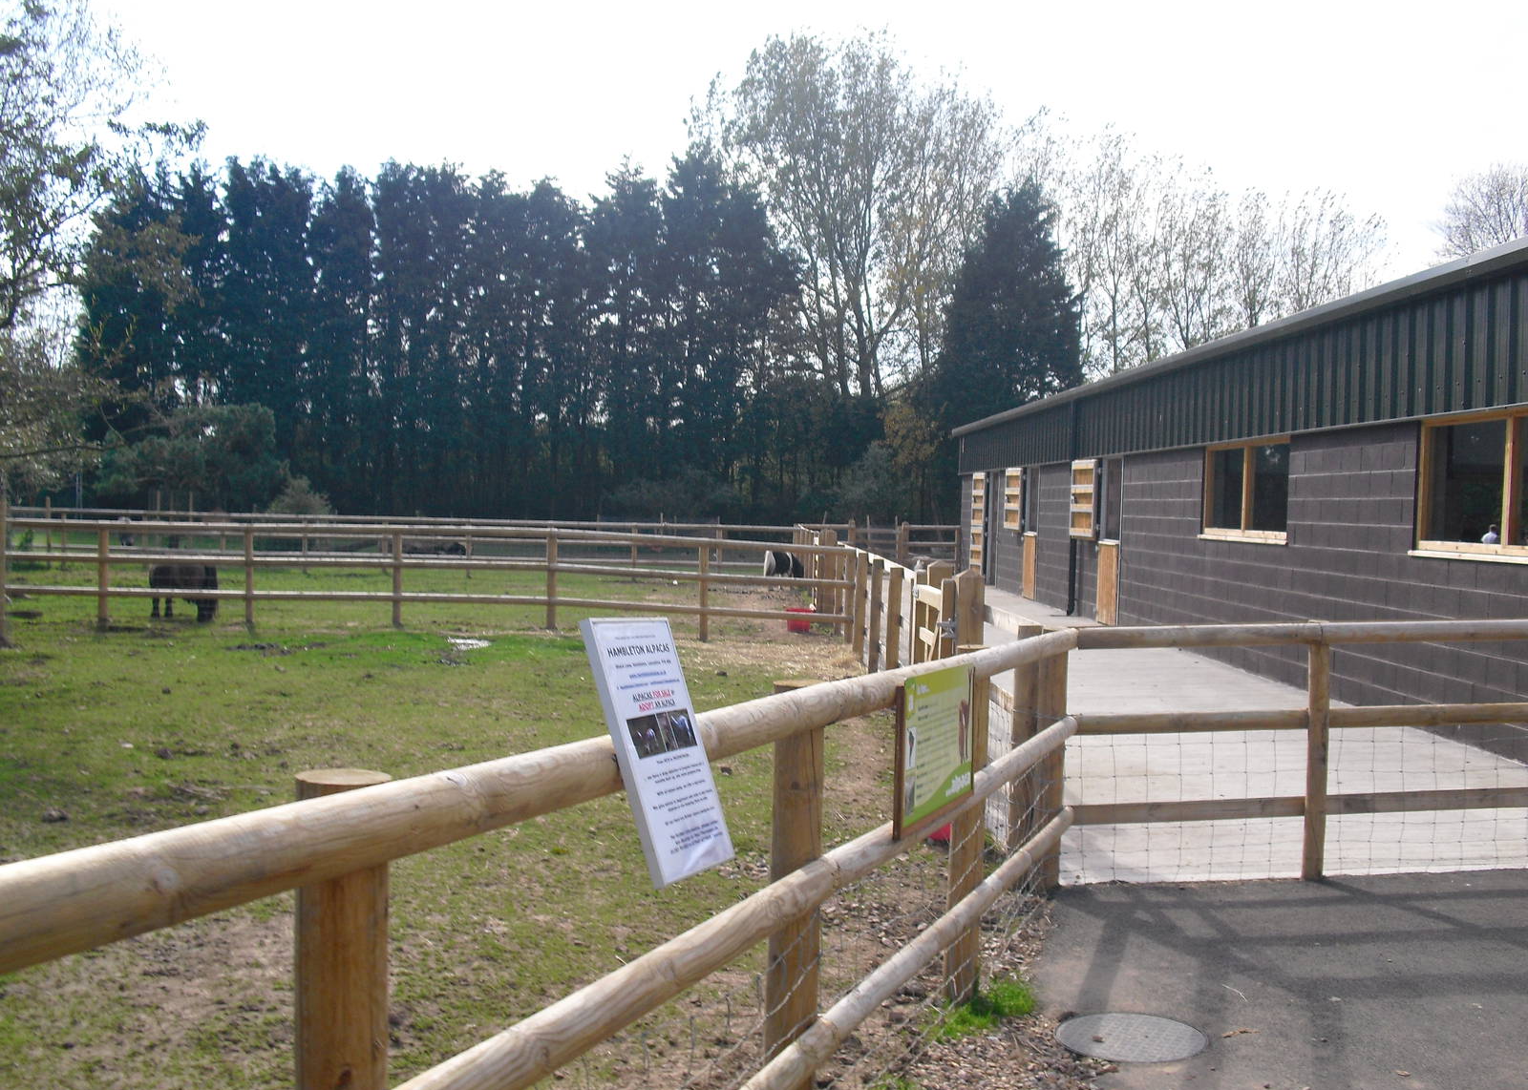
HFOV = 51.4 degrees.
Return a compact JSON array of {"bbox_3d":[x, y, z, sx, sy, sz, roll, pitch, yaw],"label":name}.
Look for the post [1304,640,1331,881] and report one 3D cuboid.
[{"bbox_3d":[2.460,0.918,7.080,0.095,1.150,0.095,1,2,-14],"label":"post"}]

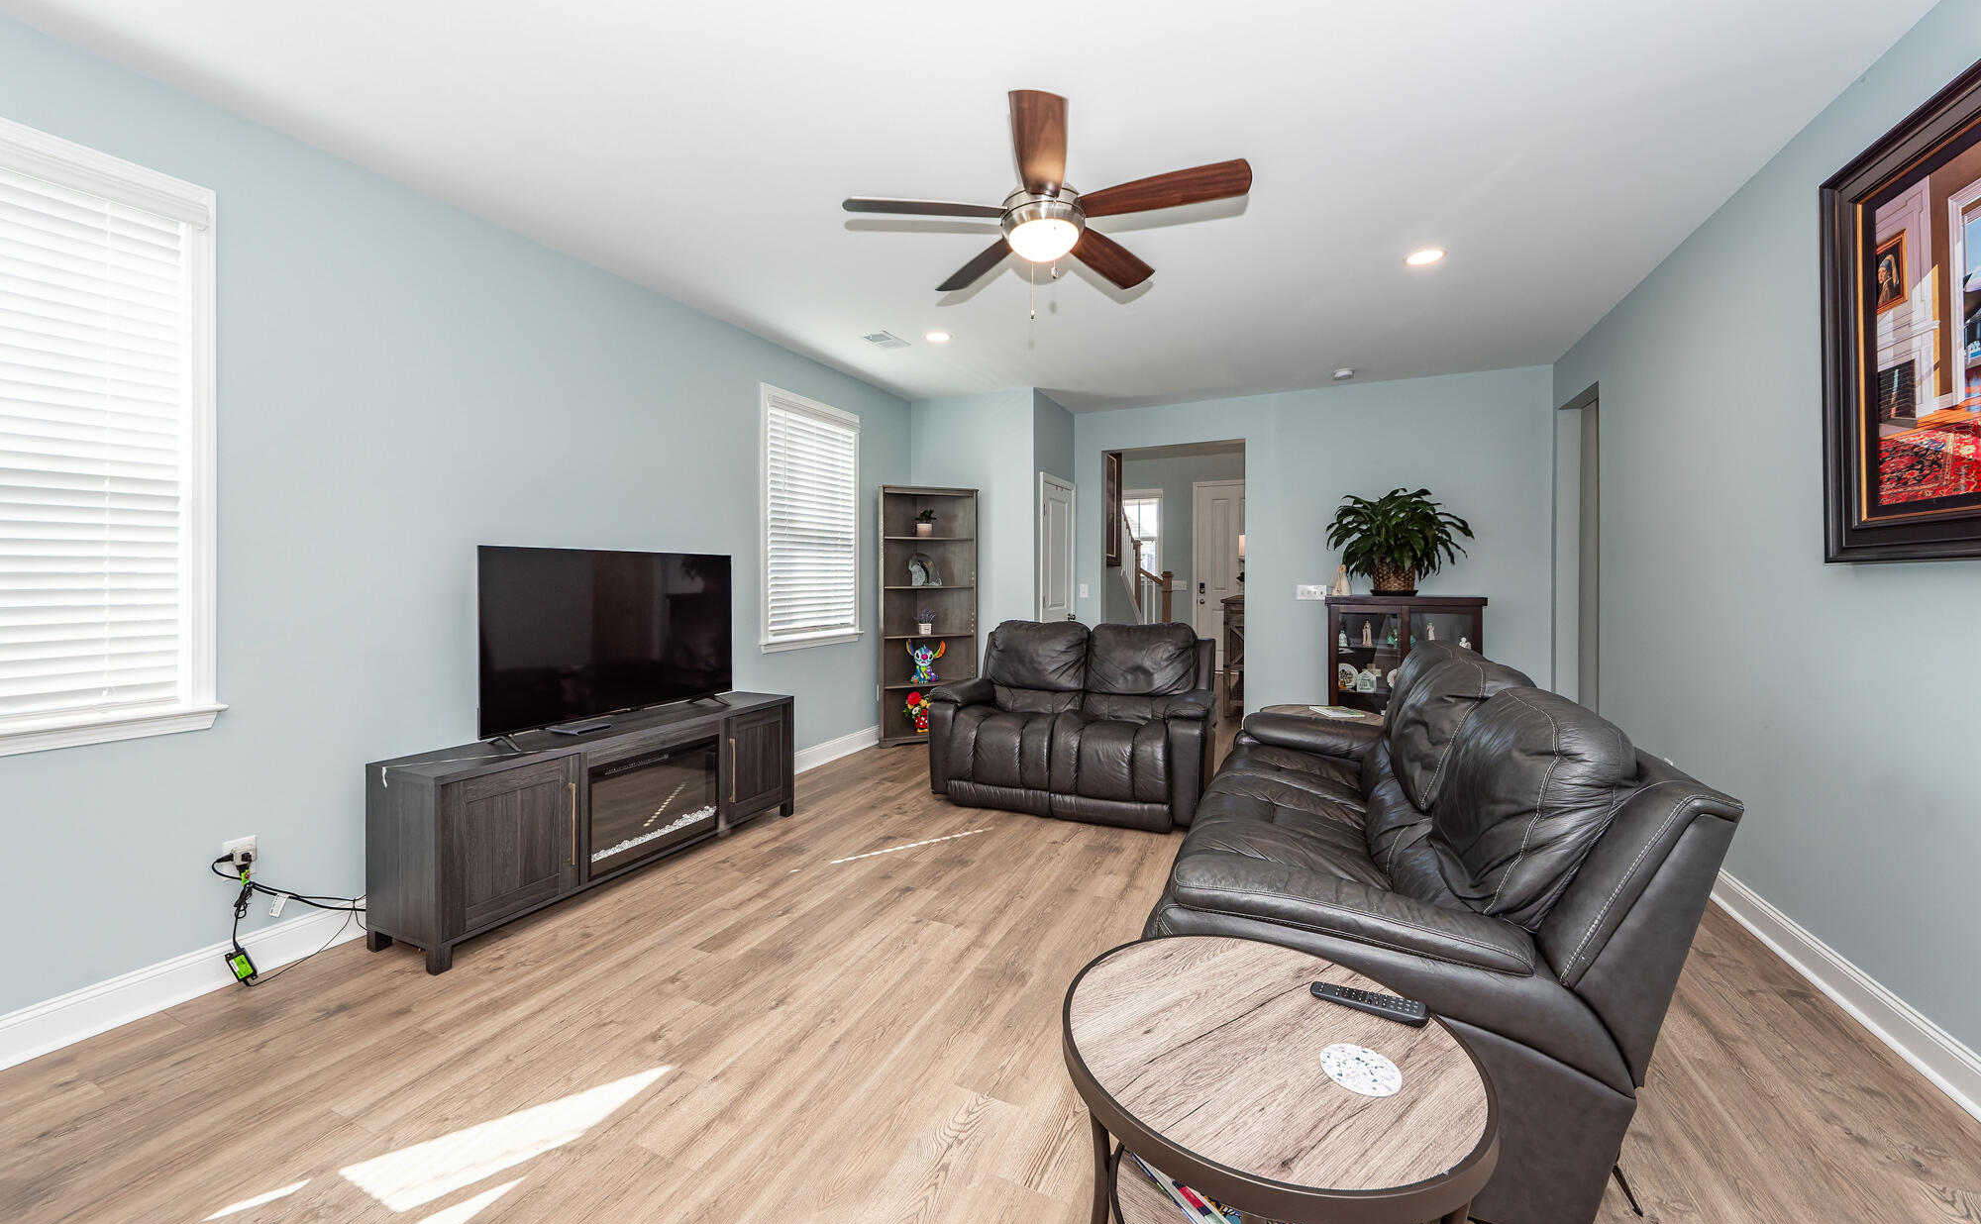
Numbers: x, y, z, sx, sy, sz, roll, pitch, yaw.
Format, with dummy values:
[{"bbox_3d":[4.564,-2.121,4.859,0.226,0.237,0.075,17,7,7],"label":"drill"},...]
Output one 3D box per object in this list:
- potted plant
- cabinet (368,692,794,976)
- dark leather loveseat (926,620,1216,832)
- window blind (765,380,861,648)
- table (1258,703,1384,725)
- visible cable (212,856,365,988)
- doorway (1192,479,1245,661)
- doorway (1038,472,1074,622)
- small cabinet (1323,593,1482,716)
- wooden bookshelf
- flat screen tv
[{"bbox_3d":[2.912,-0.495,4.767,0.850,0.780,0.750,1,3,27],"label":"potted plant"},{"bbox_3d":[-1.622,0.822,2.976,0.390,0.640,1.660,1,3,27],"label":"cabinet"},{"bbox_3d":[0.522,0.573,4.047,1.560,1.010,1.000,1,3,20],"label":"dark leather loveseat"},{"bbox_3d":[-1.174,-0.608,4.488,0.080,1.620,0.930,1,3,27],"label":"window blind"},{"bbox_3d":[1.673,0.824,3.356,0.570,0.590,0.570,1,3,27],"label":"table"},{"bbox_3d":[-2.314,0.984,2.196,0.100,0.410,0.360,1,3,27],"label":"visible cable"},{"bbox_3d":[3.163,-0.441,8.548,1.050,2.500,0.150,1,3,27],"label":"doorway"},{"bbox_3d":[0.583,-0.084,5.746,0.120,2.120,0.860,1,3,27],"label":"doorway"},{"bbox_3d":[2.998,0.461,4.835,0.950,1.140,0.380,1,3,27],"label":"small cabinet"},{"bbox_3d":[-0.512,0.012,5.407,0.840,1.970,0.470,-1,3,-18],"label":"wooden bookshelf"},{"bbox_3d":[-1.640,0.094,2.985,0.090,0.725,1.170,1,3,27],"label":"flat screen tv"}]

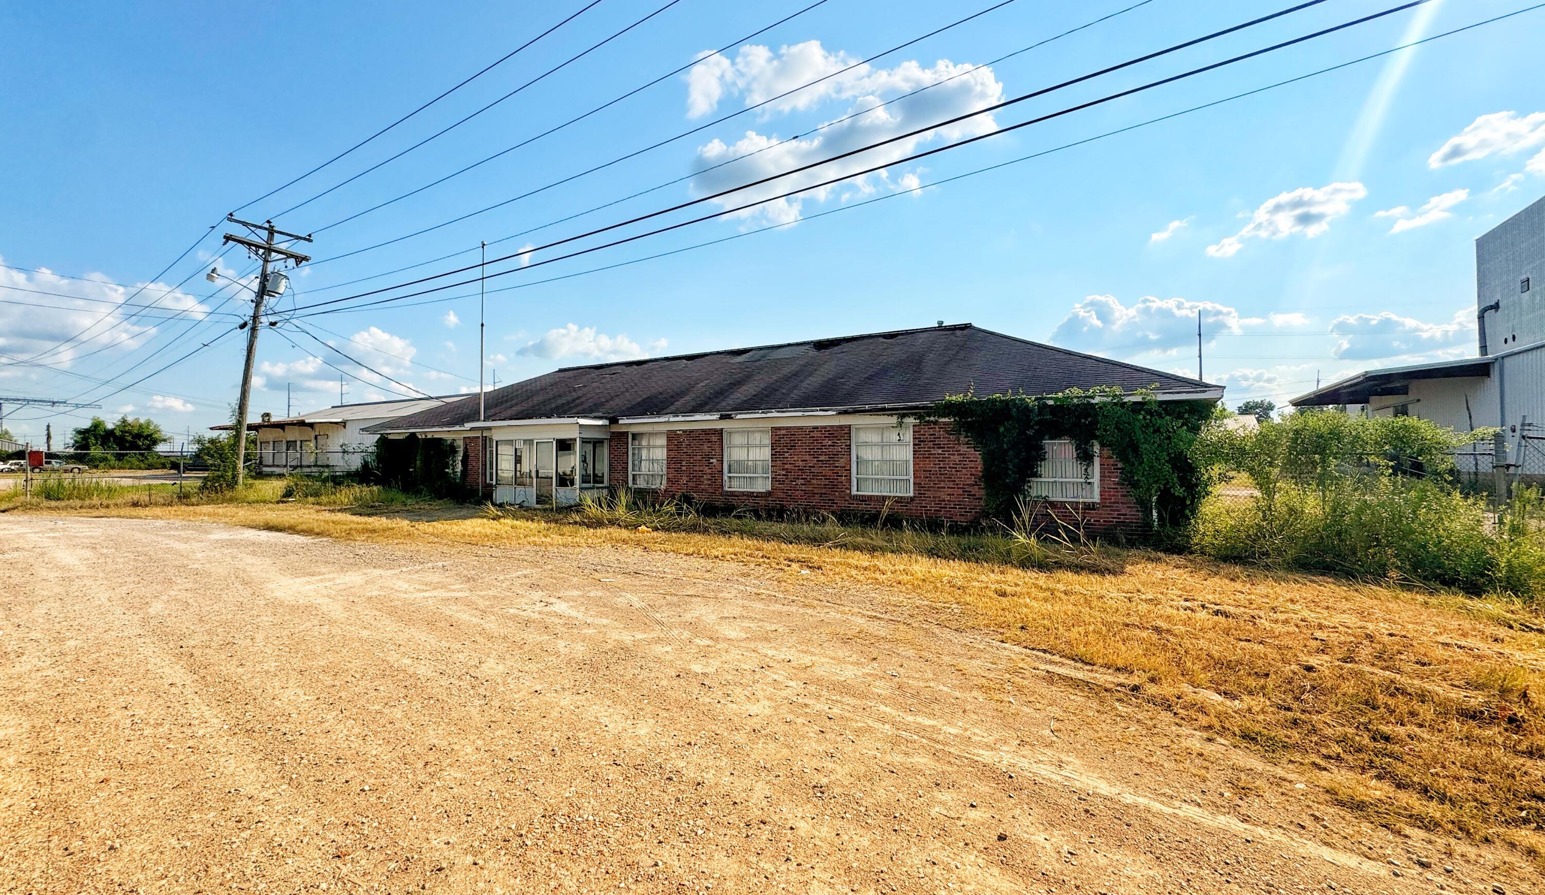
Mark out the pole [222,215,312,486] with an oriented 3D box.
[{"bbox_3d":[-18.790,-3.265,22.750,0.650,10.300,2.500,2,-3,36],"label":"pole"}]

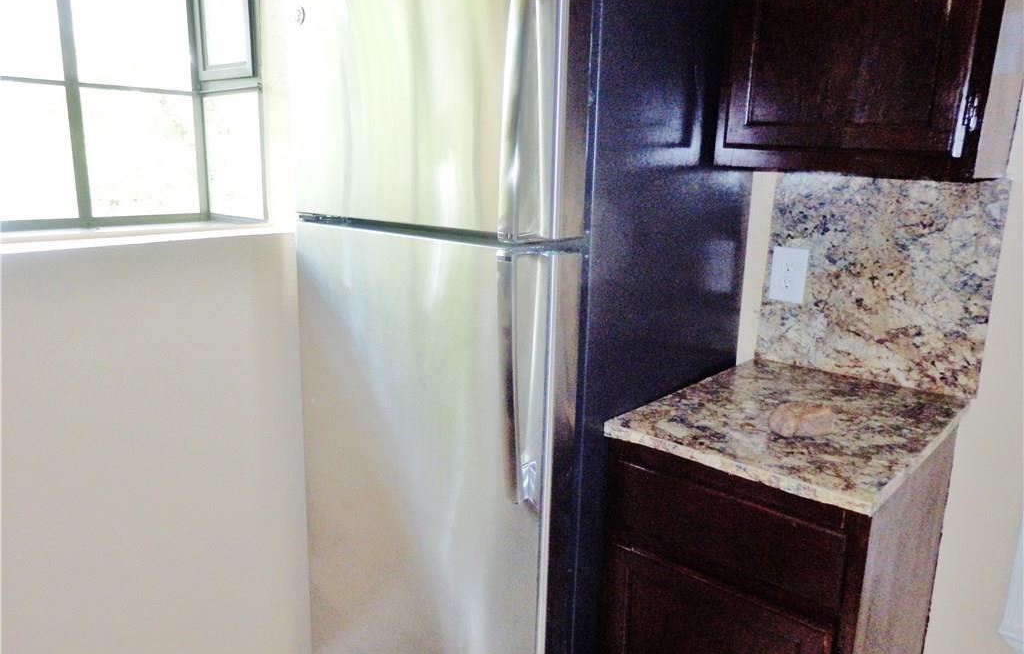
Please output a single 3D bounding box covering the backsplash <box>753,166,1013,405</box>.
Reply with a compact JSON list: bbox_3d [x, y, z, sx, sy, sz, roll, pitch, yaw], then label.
[{"bbox_3d":[0.775,-0.101,1.604,0.459,0.440,0.020,12,17,41],"label":"backsplash"}]

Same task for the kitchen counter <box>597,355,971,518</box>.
[{"bbox_3d":[0.552,0.173,1.422,0.460,0.021,0.636,12,17,41],"label":"kitchen counter"}]

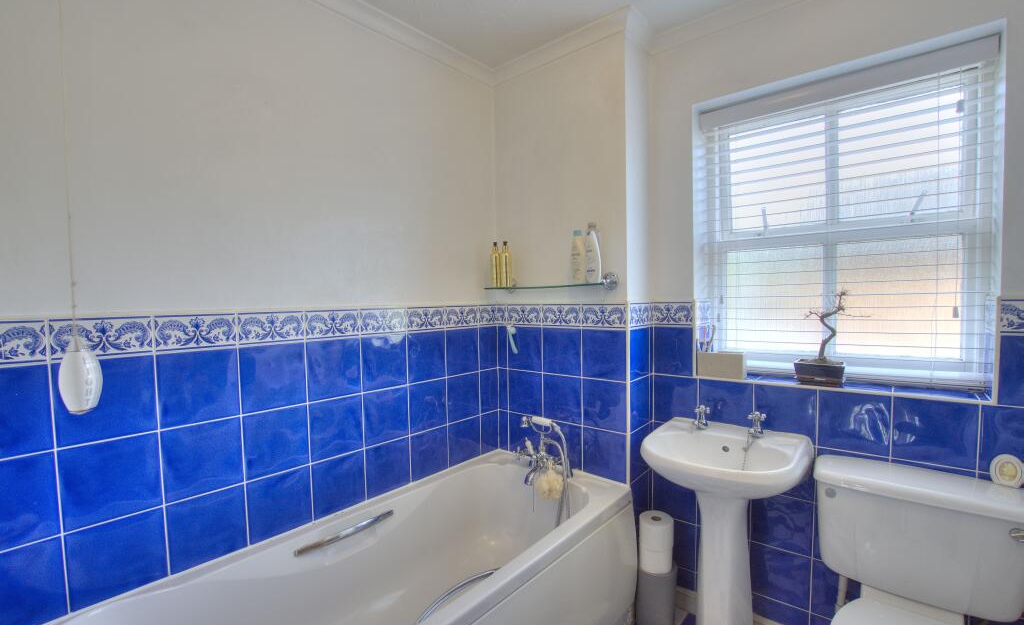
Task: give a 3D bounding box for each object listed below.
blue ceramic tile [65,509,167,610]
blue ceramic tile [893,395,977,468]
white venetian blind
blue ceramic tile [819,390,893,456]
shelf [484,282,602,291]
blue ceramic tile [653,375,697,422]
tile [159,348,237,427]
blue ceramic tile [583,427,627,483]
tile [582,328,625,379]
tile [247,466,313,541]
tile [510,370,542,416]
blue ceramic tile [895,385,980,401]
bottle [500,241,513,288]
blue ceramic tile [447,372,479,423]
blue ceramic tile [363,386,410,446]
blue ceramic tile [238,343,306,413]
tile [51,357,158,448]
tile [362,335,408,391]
[{"bbox_3d":[-0.977,0.607,1.129,0.009,0.195,0.199,1,2,40],"label":"blue ceramic tile"},{"bbox_3d":[1.240,0.351,1.337,0.198,0.198,0.008,1,2,40],"label":"blue ceramic tile"},{"bbox_3d":[1.140,-0.281,1.639,0.844,1.020,0.140,1,2,41],"label":"white venetian blind"},{"bbox_3d":[1.110,0.357,1.478,0.198,0.198,0.008,1,2,40],"label":"blue ceramic tile"},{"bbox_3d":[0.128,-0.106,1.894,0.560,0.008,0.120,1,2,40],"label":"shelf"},{"bbox_3d":[0.681,0.365,1.889,0.185,0.200,0.010,1,3,39],"label":"blue ceramic tile"},{"bbox_3d":[-0.860,0.205,1.256,0.009,0.200,0.199,1,2,40],"label":"tile"},{"bbox_3d":[0.371,0.565,1.820,0.196,0.188,0.010,1,2,41],"label":"blue ceramic tile"},{"bbox_3d":[0.369,0.168,1.820,0.200,0.200,0.010,1,3,40],"label":"tile"},{"bbox_3d":[-0.722,0.592,1.416,0.010,0.188,0.197,1,2,41],"label":"tile"},{"bbox_3d":[0.065,0.368,2.082,0.197,0.198,0.010,0,2,41],"label":"tile"},{"bbox_3d":[1.305,0.247,1.409,0.198,0.008,0.170,1,2,40],"label":"blue ceramic tile"},{"bbox_3d":[-0.025,-0.214,2.041,0.050,0.209,0.050,-1,2,0],"label":"bottle"},{"bbox_3d":[-0.210,0.371,1.993,0.008,0.198,0.198,1,2,40],"label":"blue ceramic tile"},{"bbox_3d":[-0.471,0.387,1.712,0.010,0.199,0.197,1,2,41],"label":"blue ceramic tile"},{"bbox_3d":[-0.739,0.200,1.415,0.010,0.200,0.200,1,3,41],"label":"blue ceramic tile"},{"bbox_3d":[-0.985,0.211,1.110,0.009,0.200,0.199,1,2,40],"label":"tile"},{"bbox_3d":[-0.477,0.189,1.710,0.010,0.196,0.197,0,2,41],"label":"tile"}]

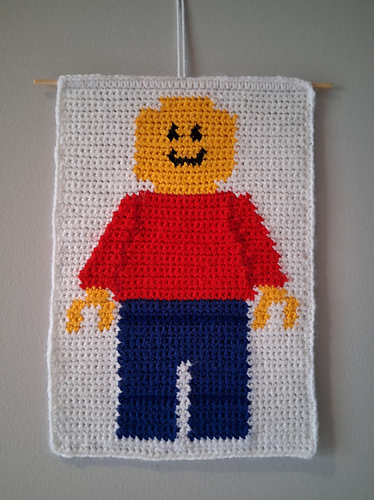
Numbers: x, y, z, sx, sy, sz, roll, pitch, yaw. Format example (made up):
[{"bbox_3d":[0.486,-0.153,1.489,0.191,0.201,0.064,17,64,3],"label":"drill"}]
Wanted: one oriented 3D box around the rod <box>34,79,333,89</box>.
[{"bbox_3d":[-0.003,-0.176,0.400,0.318,0.005,0.005,1,-2,0],"label":"rod"}]

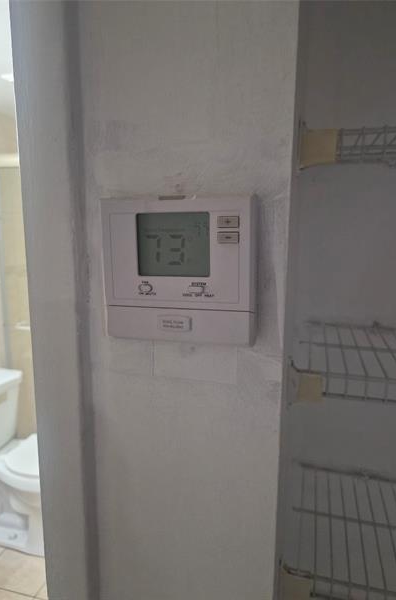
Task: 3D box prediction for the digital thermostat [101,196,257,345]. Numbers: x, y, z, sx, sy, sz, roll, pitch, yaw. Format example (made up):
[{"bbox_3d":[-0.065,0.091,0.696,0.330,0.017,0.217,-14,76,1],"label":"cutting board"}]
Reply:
[{"bbox_3d":[-0.015,-0.025,0.324,0.119,0.112,0.028,2,10,15],"label":"digital thermostat"}]

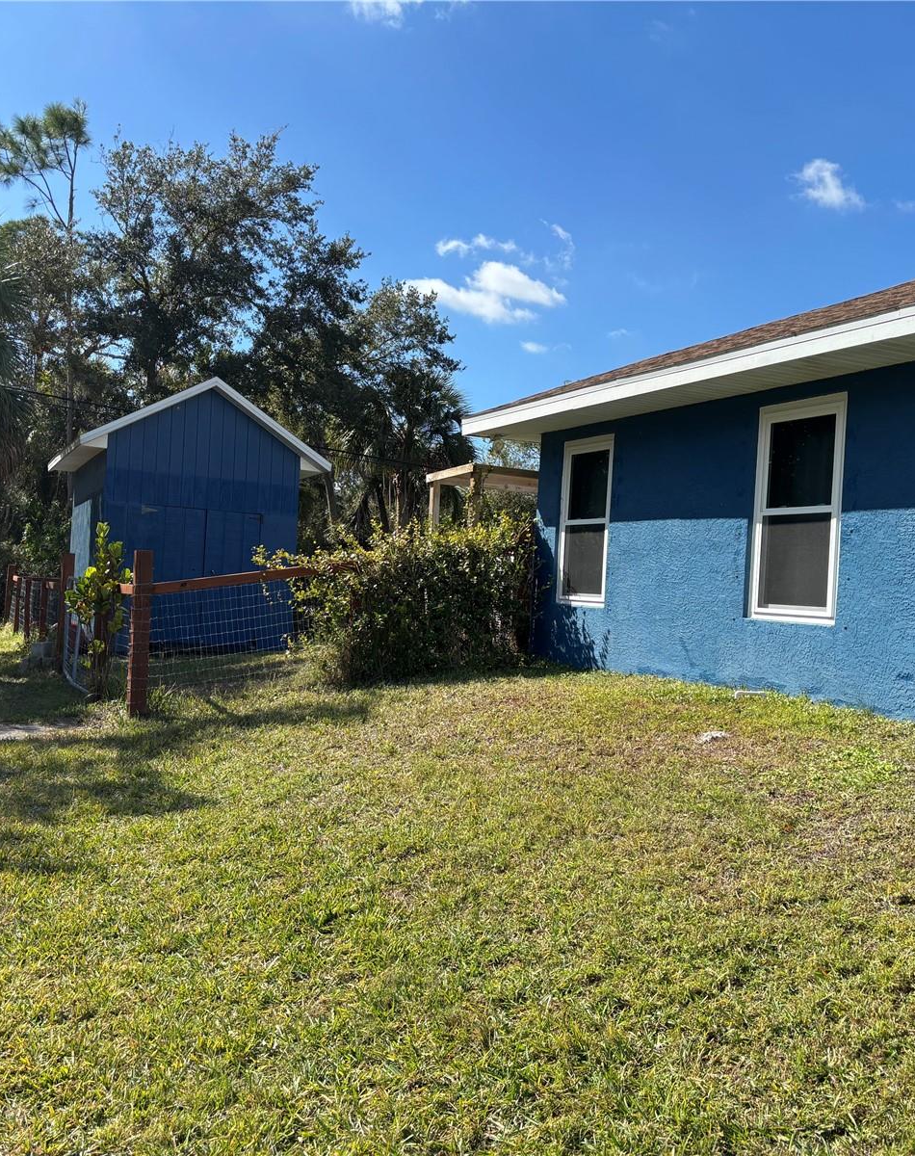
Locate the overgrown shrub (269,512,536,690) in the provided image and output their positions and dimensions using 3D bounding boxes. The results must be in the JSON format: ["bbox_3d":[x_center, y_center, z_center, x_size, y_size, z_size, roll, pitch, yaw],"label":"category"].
[{"bbox_3d":[-0.434,0.205,11.256,2.500,1.700,1.100,4,0,-24],"label":"overgrown shrub"}]

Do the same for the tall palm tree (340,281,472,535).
[{"bbox_3d":[-1.282,-2.770,26.500,2.900,8.100,2.900,4,0,-24],"label":"tall palm tree"}]

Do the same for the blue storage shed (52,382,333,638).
[{"bbox_3d":[-4.976,-1.010,20.461,3.880,4.320,5.600,4,0,-24],"label":"blue storage shed"}]

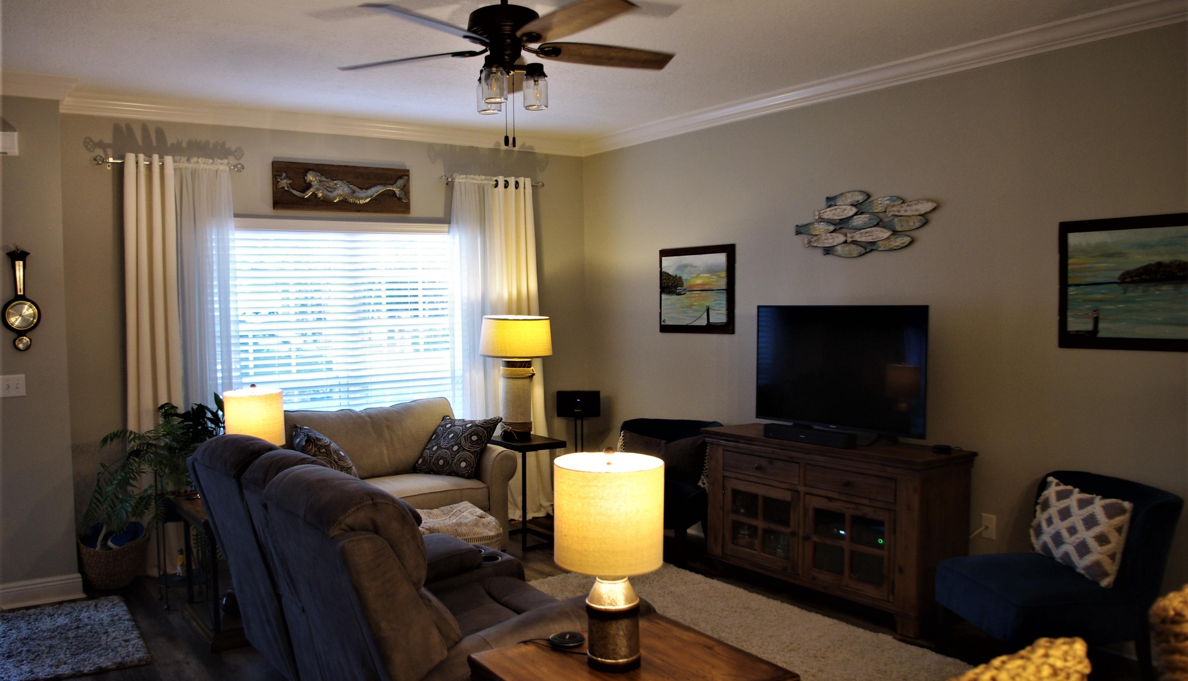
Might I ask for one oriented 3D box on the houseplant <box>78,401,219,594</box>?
[{"bbox_3d":[-2.350,0.878,4.811,0.665,0.998,0.585,-3,3,-37],"label":"houseplant"}]

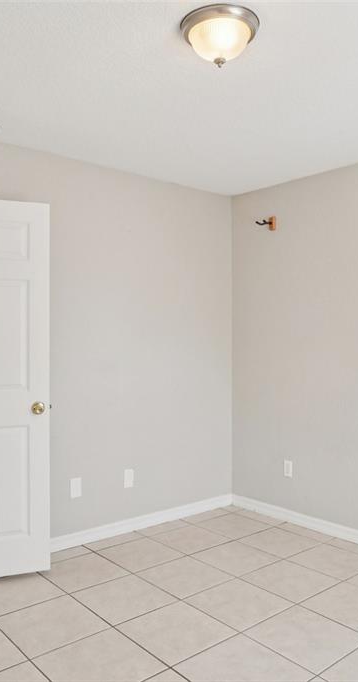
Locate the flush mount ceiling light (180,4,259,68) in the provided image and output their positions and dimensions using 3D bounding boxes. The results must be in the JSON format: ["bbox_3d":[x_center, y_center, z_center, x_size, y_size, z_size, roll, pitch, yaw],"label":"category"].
[{"bbox_3d":[0.154,-1.100,1.930,0.305,0.143,0.305,0,-1,0],"label":"flush mount ceiling light"}]

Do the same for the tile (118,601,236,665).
[{"bbox_3d":[-0.012,1.314,2.316,0.400,0.010,0.400,1,-1,-40],"label":"tile"}]

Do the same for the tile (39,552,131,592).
[{"bbox_3d":[-0.534,1.322,2.938,0.400,0.010,0.400,1,-1,-40],"label":"tile"}]

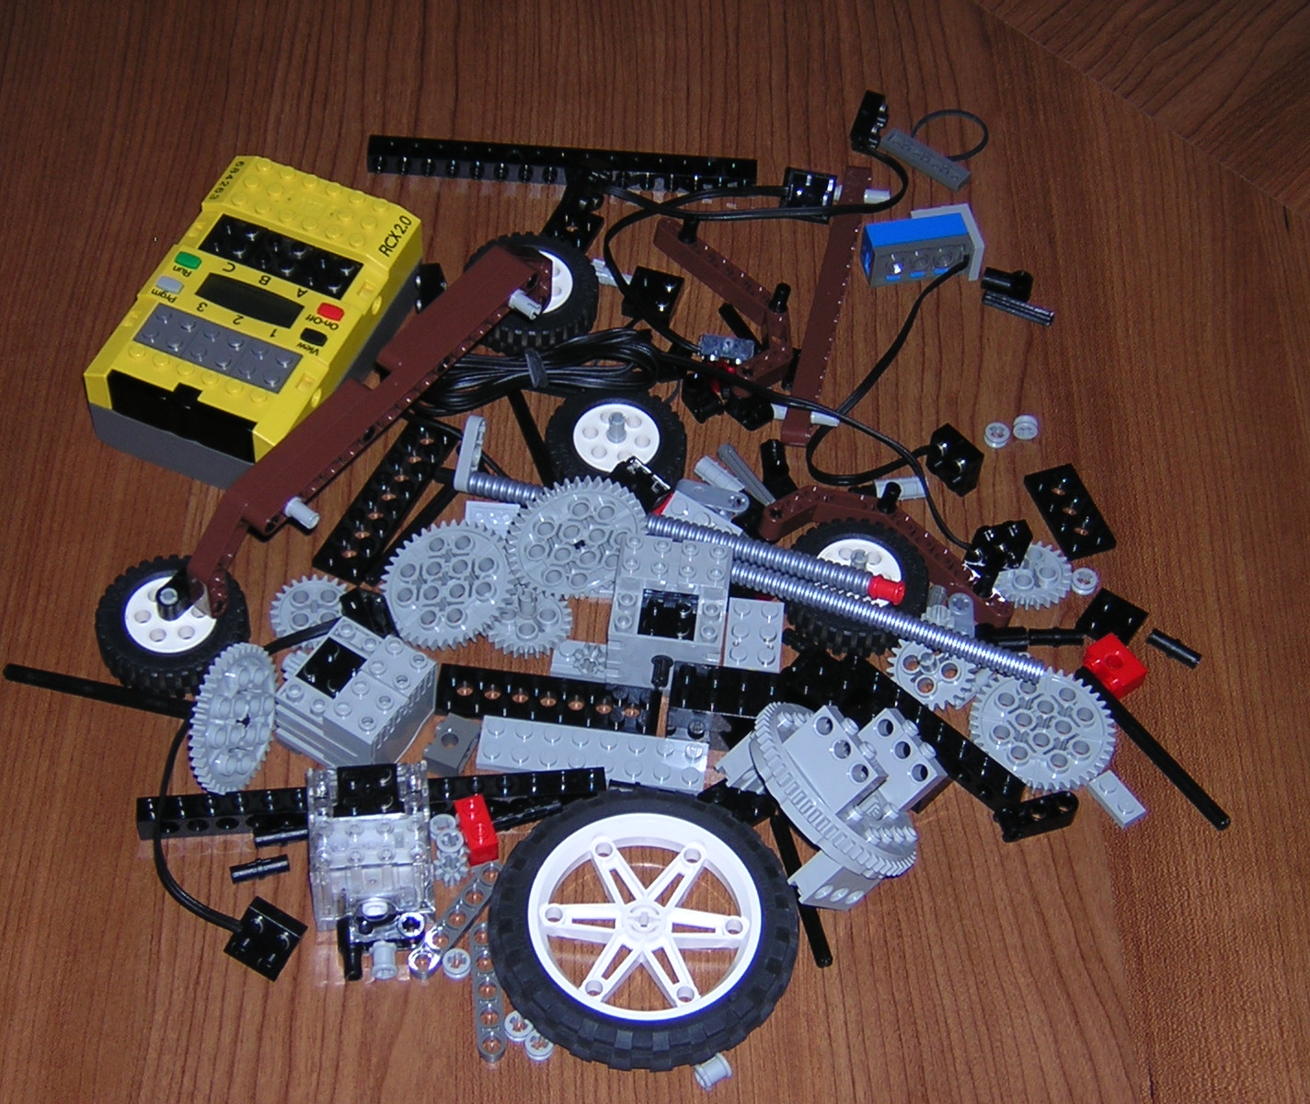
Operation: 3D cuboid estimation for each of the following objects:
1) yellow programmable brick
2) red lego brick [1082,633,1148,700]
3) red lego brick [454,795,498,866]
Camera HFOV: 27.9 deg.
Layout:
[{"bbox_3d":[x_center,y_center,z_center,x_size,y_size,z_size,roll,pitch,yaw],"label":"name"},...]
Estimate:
[{"bbox_3d":[-0.121,-0.070,0.810,0.064,0.038,0.096,20,56,10],"label":"yellow programmable brick"},{"bbox_3d":[0.134,0.034,0.771,0.011,0.008,0.016,-30,62,-22],"label":"red lego brick"},{"bbox_3d":[-0.049,0.076,0.727,0.008,0.011,0.016,-14,57,-14],"label":"red lego brick"}]

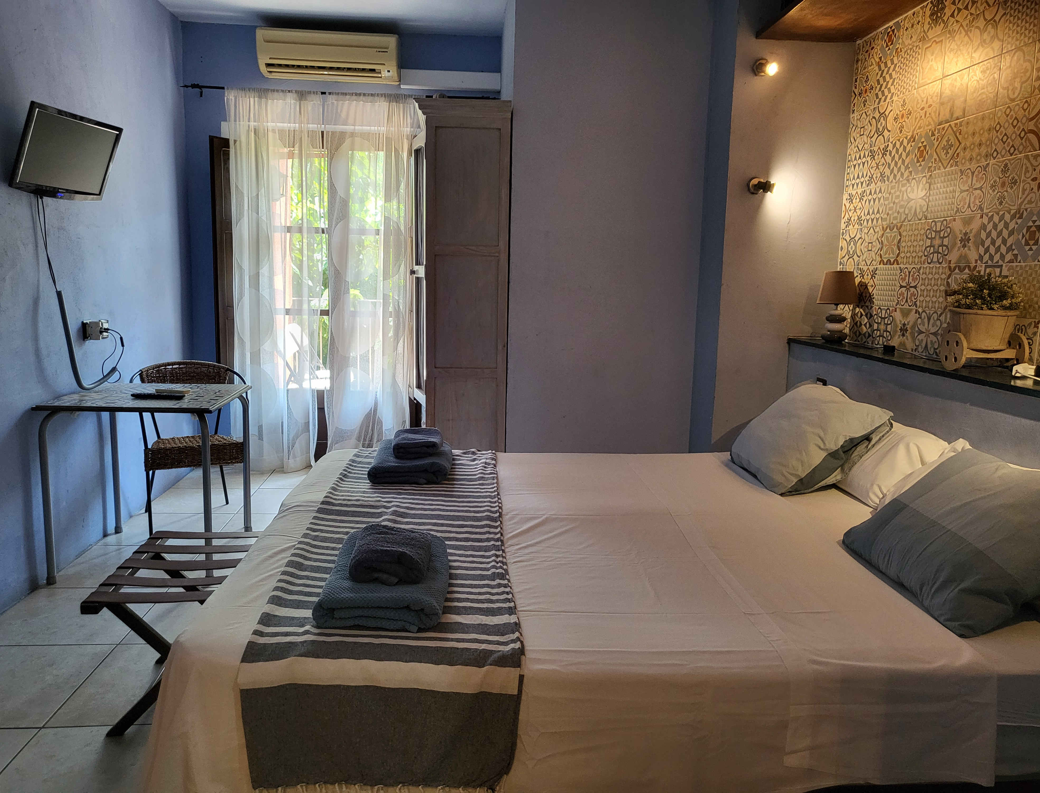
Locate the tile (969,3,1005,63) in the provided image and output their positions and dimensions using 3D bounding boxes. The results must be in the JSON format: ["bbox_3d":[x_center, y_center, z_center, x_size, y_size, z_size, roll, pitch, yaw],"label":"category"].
[{"bbox_3d":[1.491,-1.150,2.523,0.010,0.159,0.157,1,9,-4],"label":"tile"}]

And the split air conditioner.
[{"bbox_3d":[-1.095,-1.957,4.615,0.798,0.253,0.200,1,9,-5],"label":"split air conditioner"}]

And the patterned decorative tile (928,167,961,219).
[{"bbox_3d":[1.399,-0.663,2.613,0.012,0.150,0.150,1,9,-4],"label":"patterned decorative tile"}]

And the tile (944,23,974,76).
[{"bbox_3d":[1.568,-1.240,2.832,0.010,0.167,0.166,1,9,-5],"label":"tile"}]

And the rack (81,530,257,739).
[{"bbox_3d":[-0.945,0.690,2.341,0.410,0.415,0.570,1,9,-5],"label":"rack"}]

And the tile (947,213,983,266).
[{"bbox_3d":[1.565,-0.547,2.784,0.010,0.167,0.166,1,9,-5],"label":"tile"}]

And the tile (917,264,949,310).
[{"bbox_3d":[1.547,-0.406,2.968,0.010,0.167,0.166,1,9,-5],"label":"tile"}]

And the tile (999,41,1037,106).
[{"bbox_3d":[1.497,-0.968,2.392,0.010,0.159,0.157,1,9,-4],"label":"tile"}]

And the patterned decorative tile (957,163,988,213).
[{"bbox_3d":[1.478,-0.675,2.596,0.010,0.159,0.157,1,9,-4],"label":"patterned decorative tile"}]

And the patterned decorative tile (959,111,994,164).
[{"bbox_3d":[1.412,-0.790,2.441,0.012,0.150,0.150,1,9,-4],"label":"patterned decorative tile"}]

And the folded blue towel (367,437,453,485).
[{"bbox_3d":[-0.415,0.243,3.031,0.285,0.072,0.400,1,9,-4],"label":"folded blue towel"}]

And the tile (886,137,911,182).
[{"bbox_3d":[1.383,-0.861,2.885,0.012,0.150,0.150,1,9,-4],"label":"tile"}]

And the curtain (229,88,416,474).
[{"bbox_3d":[-1.172,-0.654,4.820,1.117,2.272,0.130,1,9,-5],"label":"curtain"}]

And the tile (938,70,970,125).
[{"bbox_3d":[1.406,-0.964,2.565,0.012,0.150,0.150,1,9,-4],"label":"tile"}]

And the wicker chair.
[{"bbox_3d":[-1.678,0.234,4.015,0.560,0.775,0.560,-3,10,-26],"label":"wicker chair"}]

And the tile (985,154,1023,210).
[{"bbox_3d":[1.417,-0.616,2.317,0.012,0.150,0.150,1,9,-4],"label":"tile"}]

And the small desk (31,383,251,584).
[{"bbox_3d":[-1.580,0.347,3.467,0.664,0.724,0.677,1,9,-5],"label":"small desk"}]

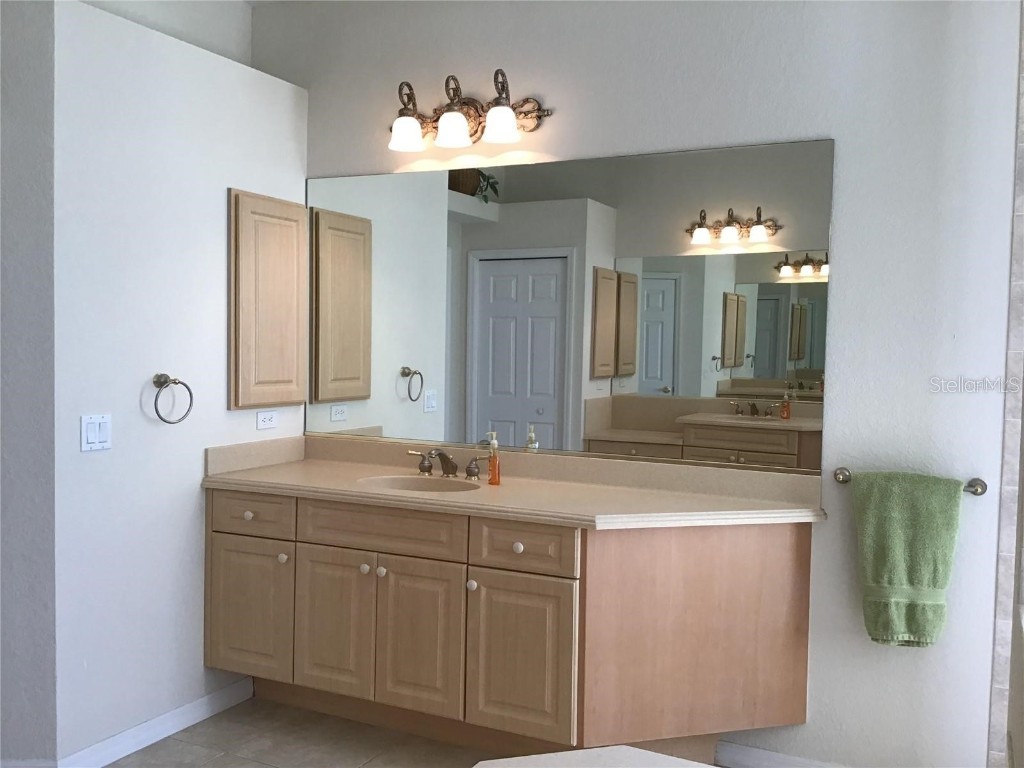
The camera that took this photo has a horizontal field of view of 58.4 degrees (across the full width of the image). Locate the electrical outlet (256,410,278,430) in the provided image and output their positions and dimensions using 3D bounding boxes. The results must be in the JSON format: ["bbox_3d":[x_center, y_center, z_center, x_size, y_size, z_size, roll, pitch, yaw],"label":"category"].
[{"bbox_3d":[-0.977,0.146,3.689,0.012,0.070,0.119,2,3,25],"label":"electrical outlet"}]

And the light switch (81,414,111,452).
[{"bbox_3d":[-1.329,0.156,2.943,0.012,0.117,0.117,2,3,25],"label":"light switch"}]

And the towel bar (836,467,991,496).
[{"bbox_3d":[1.241,0.306,2.869,0.448,0.058,0.075,2,3,25],"label":"towel bar"}]

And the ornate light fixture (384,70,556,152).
[{"bbox_3d":[-0.206,-1.016,3.436,0.705,0.267,0.201,2,3,25],"label":"ornate light fixture"}]

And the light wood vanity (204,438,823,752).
[{"bbox_3d":[-0.057,0.779,3.217,2.122,1.022,0.586,2,3,25],"label":"light wood vanity"}]

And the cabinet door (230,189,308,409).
[{"bbox_3d":[-0.962,-0.324,3.646,0.044,0.837,0.432,2,3,25],"label":"cabinet door"}]

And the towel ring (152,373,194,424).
[{"bbox_3d":[-1.185,0.052,3.142,0.096,0.168,0.165,2,3,25],"label":"towel ring"}]

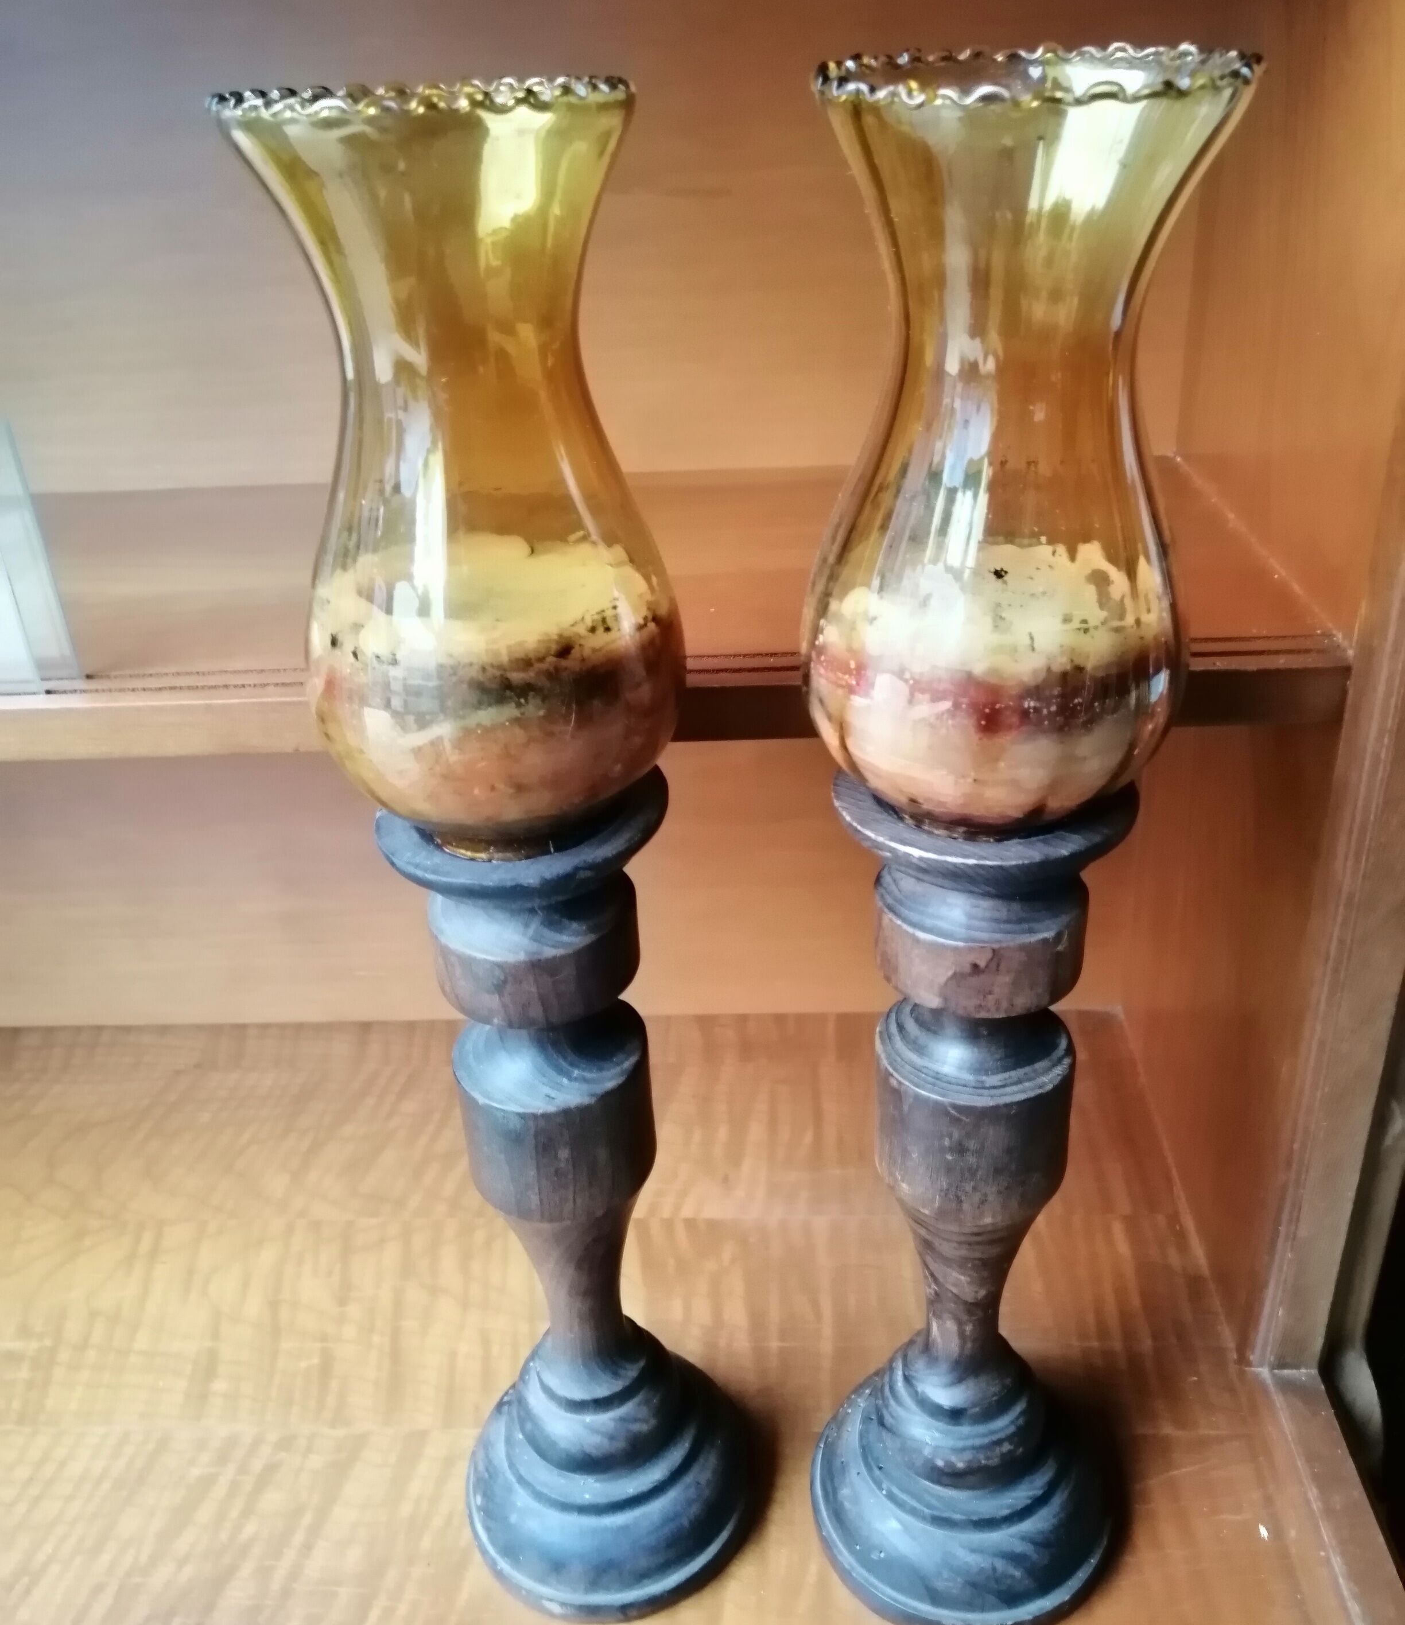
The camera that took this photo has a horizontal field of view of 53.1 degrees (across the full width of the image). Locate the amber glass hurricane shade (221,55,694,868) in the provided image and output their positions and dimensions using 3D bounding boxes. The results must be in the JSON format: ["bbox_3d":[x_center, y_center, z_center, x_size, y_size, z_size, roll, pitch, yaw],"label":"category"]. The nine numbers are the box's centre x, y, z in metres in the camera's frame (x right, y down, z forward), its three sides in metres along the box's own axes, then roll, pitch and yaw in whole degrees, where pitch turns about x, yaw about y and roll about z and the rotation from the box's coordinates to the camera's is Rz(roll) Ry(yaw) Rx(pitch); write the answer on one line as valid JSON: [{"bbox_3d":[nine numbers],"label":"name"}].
[{"bbox_3d":[-0.056,-0.079,0.357,0.100,0.188,0.100,-4,29,0],"label":"amber glass hurricane shade"}]

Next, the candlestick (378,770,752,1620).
[{"bbox_3d":[-0.043,0.129,0.476,0.114,0.303,0.114,-4,29,0],"label":"candlestick"}]

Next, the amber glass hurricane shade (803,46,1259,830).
[{"bbox_3d":[0.073,-0.081,0.341,0.099,0.185,0.099,-4,31,0],"label":"amber glass hurricane shade"}]

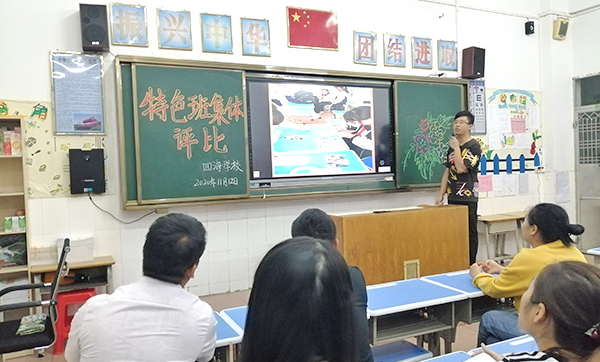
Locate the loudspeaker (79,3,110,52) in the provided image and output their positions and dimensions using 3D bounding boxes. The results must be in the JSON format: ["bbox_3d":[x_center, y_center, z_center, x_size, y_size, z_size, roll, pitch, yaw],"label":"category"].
[{"bbox_3d":[-1.719,-1.280,3.793,0.205,0.345,0.180,-3,2,-20],"label":"loudspeaker"}]

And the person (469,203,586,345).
[{"bbox_3d":[1.236,0.678,2.507,0.540,1.140,0.820,-3,2,-23],"label":"person"}]

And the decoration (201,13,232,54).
[{"bbox_3d":[-0.790,-1.415,4.329,0.303,0.365,0.025,-3,2,-25],"label":"decoration"}]

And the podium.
[{"bbox_3d":[0.771,0.644,3.675,1.192,0.820,0.460,-3,2,-25],"label":"podium"}]

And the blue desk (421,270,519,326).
[{"bbox_3d":[1.118,0.924,2.715,0.600,0.646,0.430,-3,2,-21],"label":"blue desk"}]

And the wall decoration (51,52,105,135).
[{"bbox_3d":[-1.891,-0.746,3.861,0.401,0.715,0.030,-3,1,-25],"label":"wall decoration"}]

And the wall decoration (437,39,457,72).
[{"bbox_3d":[1.837,-1.544,5.559,0.303,0.365,0.025,-3,2,-25],"label":"wall decoration"}]

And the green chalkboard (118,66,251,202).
[{"bbox_3d":[-1.030,-0.442,4.204,1.142,1.222,0.050,-3,1,-25],"label":"green chalkboard"}]

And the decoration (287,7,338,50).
[{"bbox_3d":[0.149,-1.607,4.767,0.600,0.425,0.025,-3,2,-25],"label":"decoration"}]

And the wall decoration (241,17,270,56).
[{"bbox_3d":[-0.440,-1.436,4.529,0.297,0.361,0.030,-3,1,-25],"label":"wall decoration"}]

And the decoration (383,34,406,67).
[{"bbox_3d":[1.108,-1.512,5.242,0.309,0.361,0.030,-3,1,-25],"label":"decoration"}]

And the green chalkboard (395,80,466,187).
[{"bbox_3d":[1.597,-0.556,5.414,1.063,1.231,0.050,-3,1,-25],"label":"green chalkboard"}]

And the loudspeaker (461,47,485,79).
[{"bbox_3d":[2.150,-1.454,5.578,0.205,0.345,0.180,-3,7,-27],"label":"loudspeaker"}]

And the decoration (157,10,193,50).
[{"bbox_3d":[-1.148,-1.398,4.162,0.303,0.365,0.025,-3,2,-25],"label":"decoration"}]

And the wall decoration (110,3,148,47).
[{"bbox_3d":[-1.522,-1.387,4.030,0.302,0.357,0.030,-3,1,-25],"label":"wall decoration"}]

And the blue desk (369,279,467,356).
[{"bbox_3d":[0.531,0.948,2.418,0.610,0.690,0.420,-3,1,-21],"label":"blue desk"}]

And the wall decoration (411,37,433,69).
[{"bbox_3d":[1.472,-1.526,5.388,0.303,0.365,0.025,-3,2,-25],"label":"wall decoration"}]

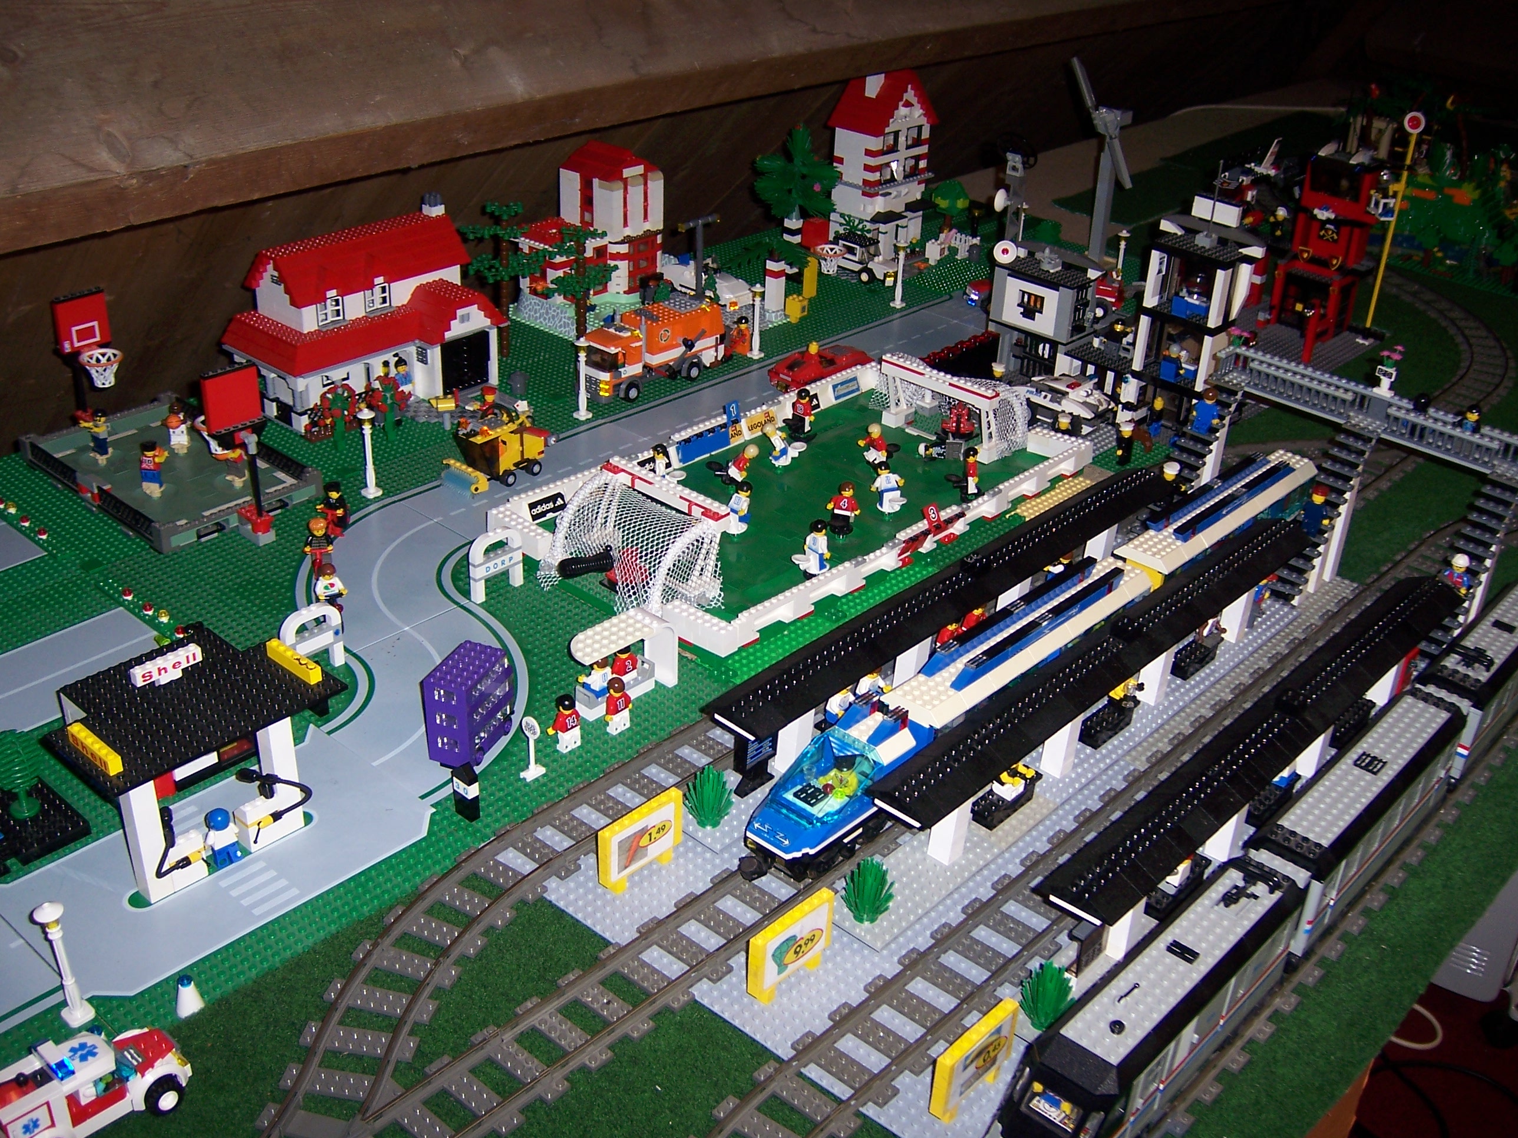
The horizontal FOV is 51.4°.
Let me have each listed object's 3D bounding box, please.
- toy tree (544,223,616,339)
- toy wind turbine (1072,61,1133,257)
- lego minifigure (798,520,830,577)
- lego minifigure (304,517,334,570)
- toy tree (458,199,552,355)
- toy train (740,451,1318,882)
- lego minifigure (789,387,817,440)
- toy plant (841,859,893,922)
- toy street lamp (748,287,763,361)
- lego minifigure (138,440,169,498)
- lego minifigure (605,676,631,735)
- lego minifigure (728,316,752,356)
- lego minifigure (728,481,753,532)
[{"bbox_3d":[-0.184,-0.273,1.644,0.072,0.177,0.075,26,37,35],"label":"toy tree"},{"bbox_3d":[0.470,-0.548,2.137,0.122,0.272,0.065,24,35,35],"label":"toy wind turbine"},{"bbox_3d":[0.048,-0.017,1.319,0.025,0.047,0.019,26,37,35],"label":"lego minifigure"},{"bbox_3d":[-0.359,-0.022,1.289,0.026,0.041,0.021,0,29,-6],"label":"lego minifigure"},{"bbox_3d":[-0.273,-0.319,1.715,0.066,0.168,0.086,26,36,35],"label":"toy tree"},{"bbox_3d":[0.236,0.042,1.182,0.050,0.092,0.725,26,36,35],"label":"toy train"},{"bbox_3d":[0.046,-0.161,1.592,0.025,0.047,0.020,20,33,30],"label":"lego minifigure"},{"bbox_3d":[0.065,0.192,0.942,0.031,0.041,0.031,2,29,-1],"label":"toy plant"},{"bbox_3d":[-0.001,-0.273,1.743,0.018,0.082,0.018,2,29,-1],"label":"toy street lamp"},{"bbox_3d":[-0.528,-0.084,1.375,0.025,0.047,0.022,14,31,19],"label":"lego minifigure"},{"bbox_3d":[-0.101,0.096,1.133,0.015,0.043,0.025,26,37,35],"label":"lego minifigure"},{"bbox_3d":[-0.018,-0.260,1.760,0.025,0.041,0.018,26,36,35],"label":"lego minifigure"},{"bbox_3d":[-0.016,-0.057,1.387,0.024,0.046,0.019,24,25,35],"label":"lego minifigure"}]

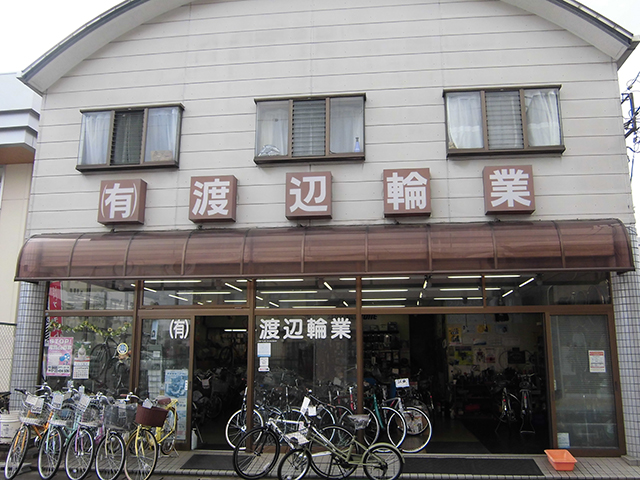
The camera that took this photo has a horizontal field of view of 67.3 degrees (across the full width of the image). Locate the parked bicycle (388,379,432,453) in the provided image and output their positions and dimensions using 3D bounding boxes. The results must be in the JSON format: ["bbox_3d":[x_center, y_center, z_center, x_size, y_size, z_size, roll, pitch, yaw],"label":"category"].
[{"bbox_3d":[1.058,2.678,7.505,0.580,1.030,1.580,4,-11,-21],"label":"parked bicycle"}]

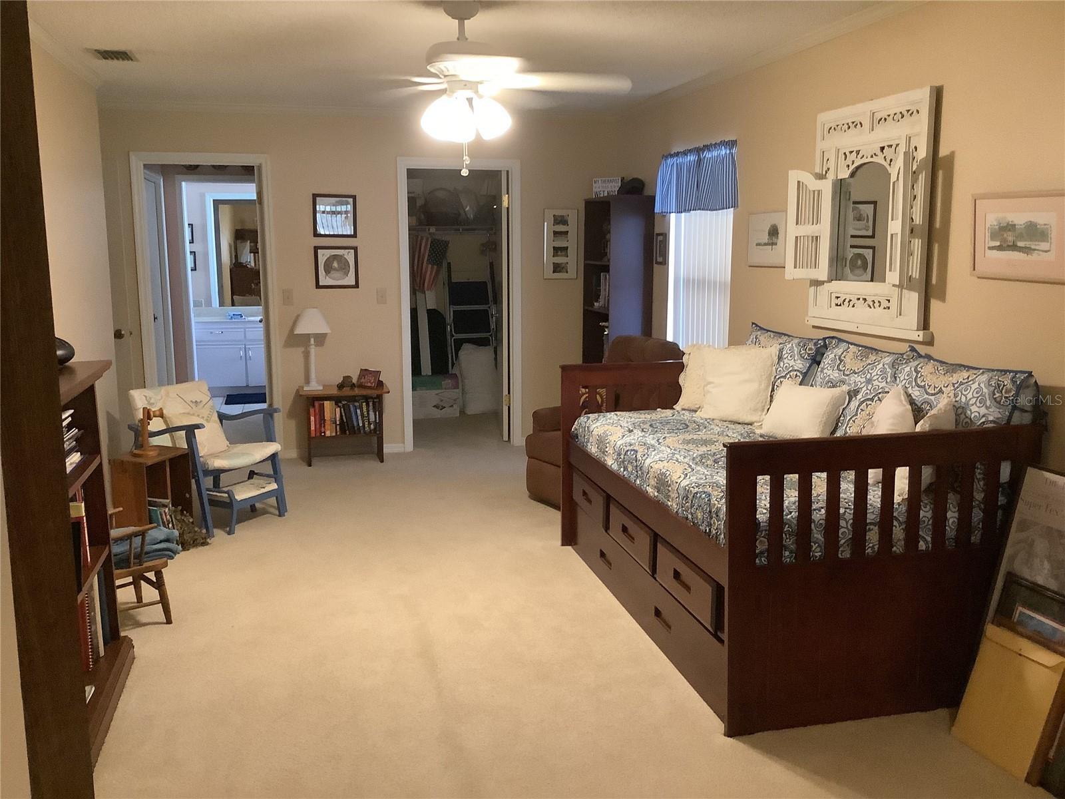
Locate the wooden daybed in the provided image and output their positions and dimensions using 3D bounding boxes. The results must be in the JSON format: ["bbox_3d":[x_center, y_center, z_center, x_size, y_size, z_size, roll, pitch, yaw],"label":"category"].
[{"bbox_3d":[0.899,0.417,4.033,1.117,0.959,1.988,-3,10,-14],"label":"wooden daybed"}]

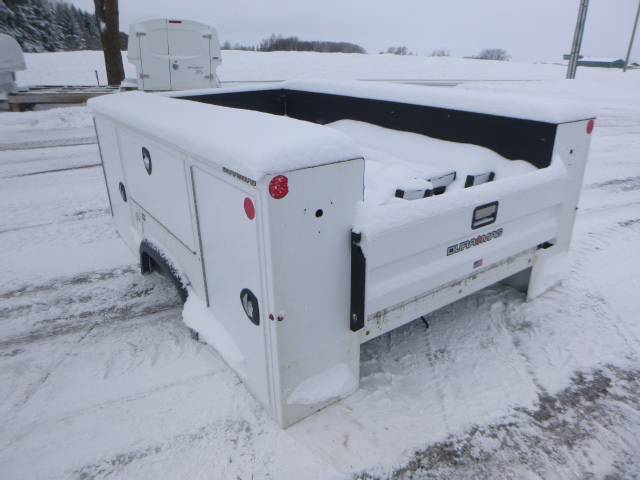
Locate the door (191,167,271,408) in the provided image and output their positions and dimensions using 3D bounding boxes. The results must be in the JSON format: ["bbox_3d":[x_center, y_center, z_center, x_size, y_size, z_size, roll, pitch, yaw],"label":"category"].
[{"bbox_3d":[-0.357,0.178,1.879,0.037,0.865,0.565,-16,27,-32],"label":"door"}]

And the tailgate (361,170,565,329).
[{"bbox_3d":[0.696,-0.038,2.082,1.295,0.445,0.085,-16,27,-32],"label":"tailgate"}]

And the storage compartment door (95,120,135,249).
[{"bbox_3d":[-1.444,-0.395,3.278,0.037,0.875,0.610,-16,27,-32],"label":"storage compartment door"}]

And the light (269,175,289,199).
[{"bbox_3d":[-0.127,-0.163,1.430,0.074,0.076,0.014,-16,27,-32],"label":"light"}]

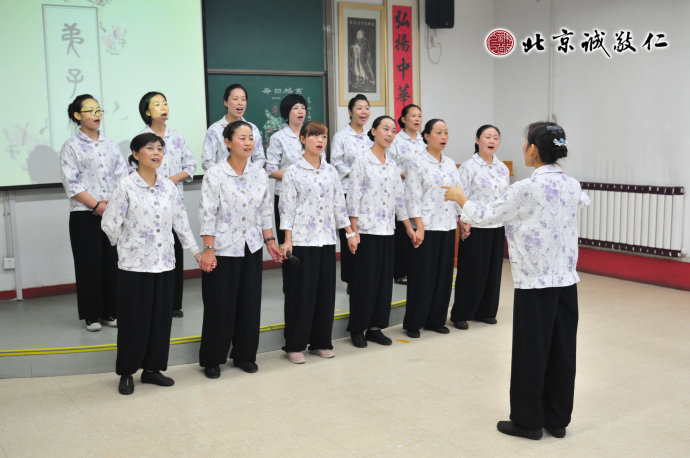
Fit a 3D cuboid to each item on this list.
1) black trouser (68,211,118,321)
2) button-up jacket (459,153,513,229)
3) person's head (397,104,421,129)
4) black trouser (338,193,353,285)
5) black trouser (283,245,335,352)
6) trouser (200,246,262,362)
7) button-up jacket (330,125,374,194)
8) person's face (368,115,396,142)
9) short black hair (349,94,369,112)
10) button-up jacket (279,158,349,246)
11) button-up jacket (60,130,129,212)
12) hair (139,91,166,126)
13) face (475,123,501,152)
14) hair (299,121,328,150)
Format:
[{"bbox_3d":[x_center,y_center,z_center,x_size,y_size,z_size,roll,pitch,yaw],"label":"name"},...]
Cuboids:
[{"bbox_3d":[-1.794,0.231,5.528,0.370,0.850,0.260,-8,10,-42],"label":"black trouser"},{"bbox_3d":[1.112,-0.305,6.062,0.430,0.610,0.270,-3,8,-15],"label":"button-up jacket"},{"bbox_3d":[0.583,-1.034,7.034,0.170,0.210,0.230,-6,8,-33],"label":"person's head"},{"bbox_3d":[0.098,0.031,6.551,0.350,0.850,0.250,-5,8,-30],"label":"black trouser"},{"bbox_3d":[-0.254,0.432,5.468,0.390,0.820,0.280,-6,8,-31],"label":"black trouser"},{"bbox_3d":[-0.746,0.475,4.985,0.400,0.840,0.260,-5,8,-29],"label":"trouser"},{"bbox_3d":[0.097,-0.588,6.471,0.430,0.590,0.290,-6,9,-32],"label":"button-up jacket"},{"bbox_3d":[0.280,-0.750,5.712,0.170,0.210,0.230,-6,8,-34],"label":"person's face"},{"bbox_3d":[0.119,-1.051,6.487,0.165,0.190,0.190,-5,8,-30],"label":"short black hair"},{"bbox_3d":[-0.216,-0.195,5.420,0.530,0.630,0.280,-6,8,-31],"label":"button-up jacket"},{"bbox_3d":[-1.801,-0.415,5.527,0.530,0.610,0.320,-8,9,-42],"label":"button-up jacket"},{"bbox_3d":[-1.431,-0.897,5.699,0.220,0.260,0.180,4,9,38],"label":"hair"},{"bbox_3d":[1.163,-0.728,6.225,0.165,0.225,0.170,-4,7,-20],"label":"face"},{"bbox_3d":[-0.221,-0.657,5.381,0.180,0.210,0.210,-6,8,-32],"label":"hair"}]

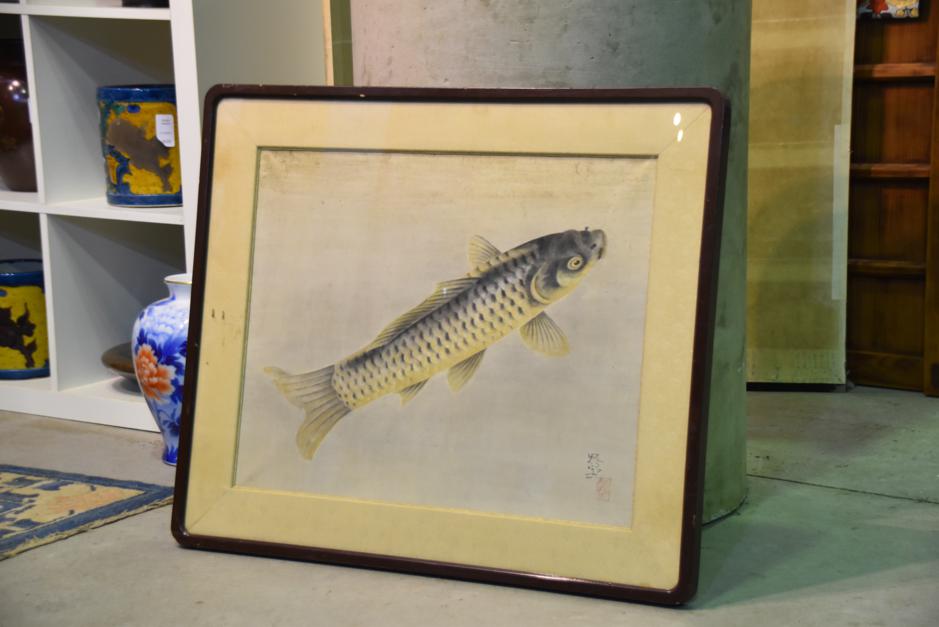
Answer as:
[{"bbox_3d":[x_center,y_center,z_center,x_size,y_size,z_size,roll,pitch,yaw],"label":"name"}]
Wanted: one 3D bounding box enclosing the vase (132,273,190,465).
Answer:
[{"bbox_3d":[-0.477,0.092,3.505,0.198,0.313,0.198,-1,12,0],"label":"vase"}]

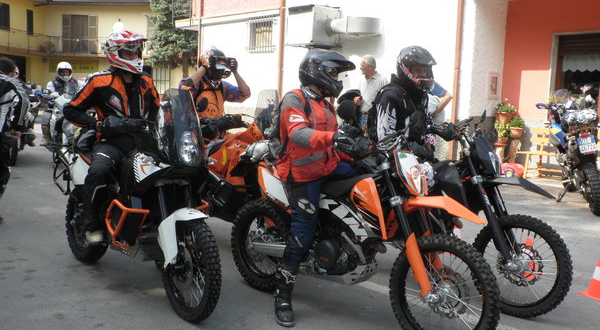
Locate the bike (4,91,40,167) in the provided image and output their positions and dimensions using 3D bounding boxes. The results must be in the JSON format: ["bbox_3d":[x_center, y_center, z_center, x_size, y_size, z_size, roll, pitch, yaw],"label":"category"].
[{"bbox_3d":[-4.940,-0.650,10.750,0.830,1.200,2.100,0,6,-25],"label":"bike"}]

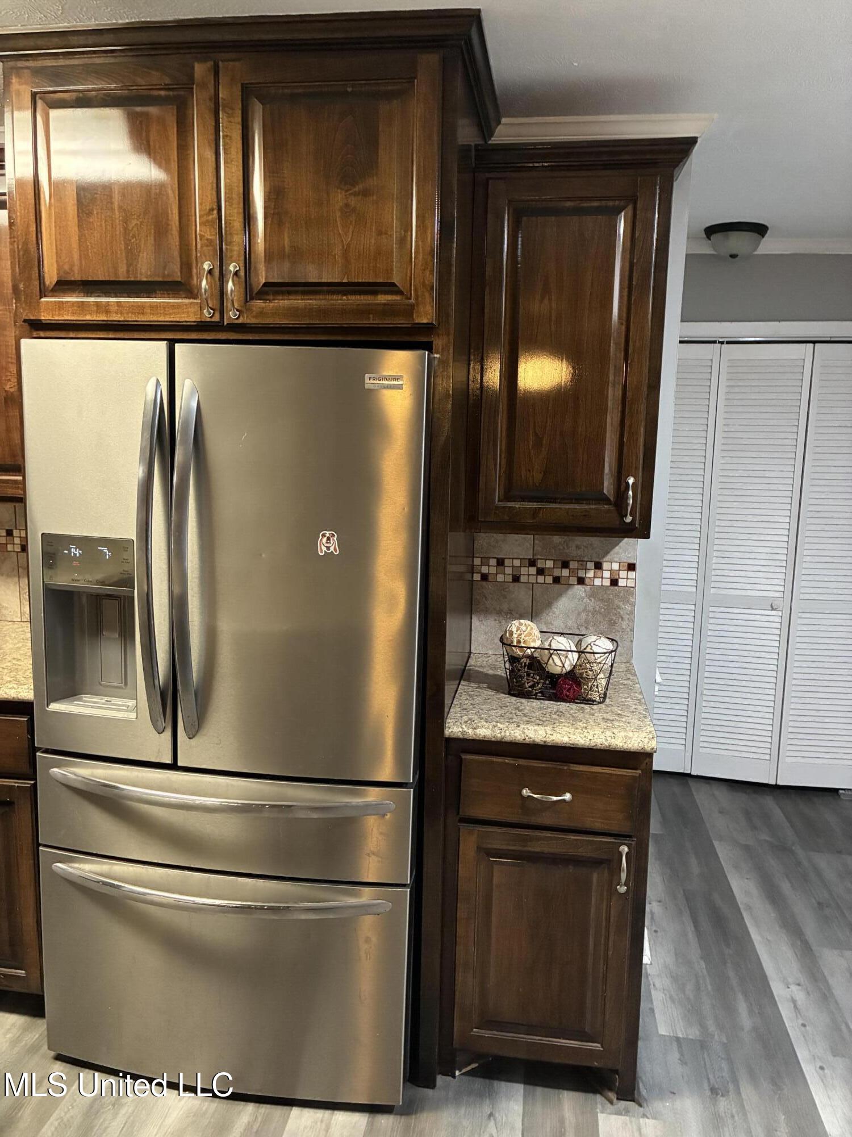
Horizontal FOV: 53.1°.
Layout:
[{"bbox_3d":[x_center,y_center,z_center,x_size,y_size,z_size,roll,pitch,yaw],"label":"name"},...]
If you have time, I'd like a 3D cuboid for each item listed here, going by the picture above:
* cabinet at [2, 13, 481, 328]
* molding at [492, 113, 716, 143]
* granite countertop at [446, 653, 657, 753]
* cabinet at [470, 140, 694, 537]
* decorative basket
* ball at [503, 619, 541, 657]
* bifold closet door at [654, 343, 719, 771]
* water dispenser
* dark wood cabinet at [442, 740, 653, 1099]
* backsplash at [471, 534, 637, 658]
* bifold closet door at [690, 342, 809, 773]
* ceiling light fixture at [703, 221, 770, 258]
[{"bbox_3d":[-0.390,-0.878,2.151,1.092,0.625,0.684,3,9,8],"label":"cabinet"},{"bbox_3d":[0.458,-1.158,2.287,0.597,0.078,0.085,3,9,8],"label":"molding"},{"bbox_3d":[0.330,0.338,2.263,0.482,0.043,0.624,3,9,8],"label":"granite countertop"},{"bbox_3d":[0.387,-0.567,2.252,0.518,0.936,0.354,3,9,8],"label":"cabinet"},{"bbox_3d":[0.342,0.255,2.209,0.300,0.138,0.180,4,9,15],"label":"decorative basket"},{"bbox_3d":[0.252,0.182,2.233,0.098,0.098,0.098,3,8,8],"label":"ball"},{"bbox_3d":[1.125,-0.018,4.027,0.385,2.017,0.035,3,8,8],"label":"bifold closet door"},{"bbox_3d":[-0.755,0.125,1.990,0.222,0.410,0.120,3,8,10],"label":"water dispenser"},{"bbox_3d":[0.324,0.796,2.329,0.478,0.882,0.640,3,8,8],"label":"dark wood cabinet"},{"bbox_3d":[0.377,0.076,2.529,0.478,0.393,0.014,3,9,8],"label":"backsplash"},{"bbox_3d":[1.499,0.004,3.942,0.387,2.017,0.035,3,8,12],"label":"bifold closet door"},{"bbox_3d":[1.240,-1.302,3.427,0.252,0.117,0.252,3,9,8],"label":"ceiling light fixture"}]

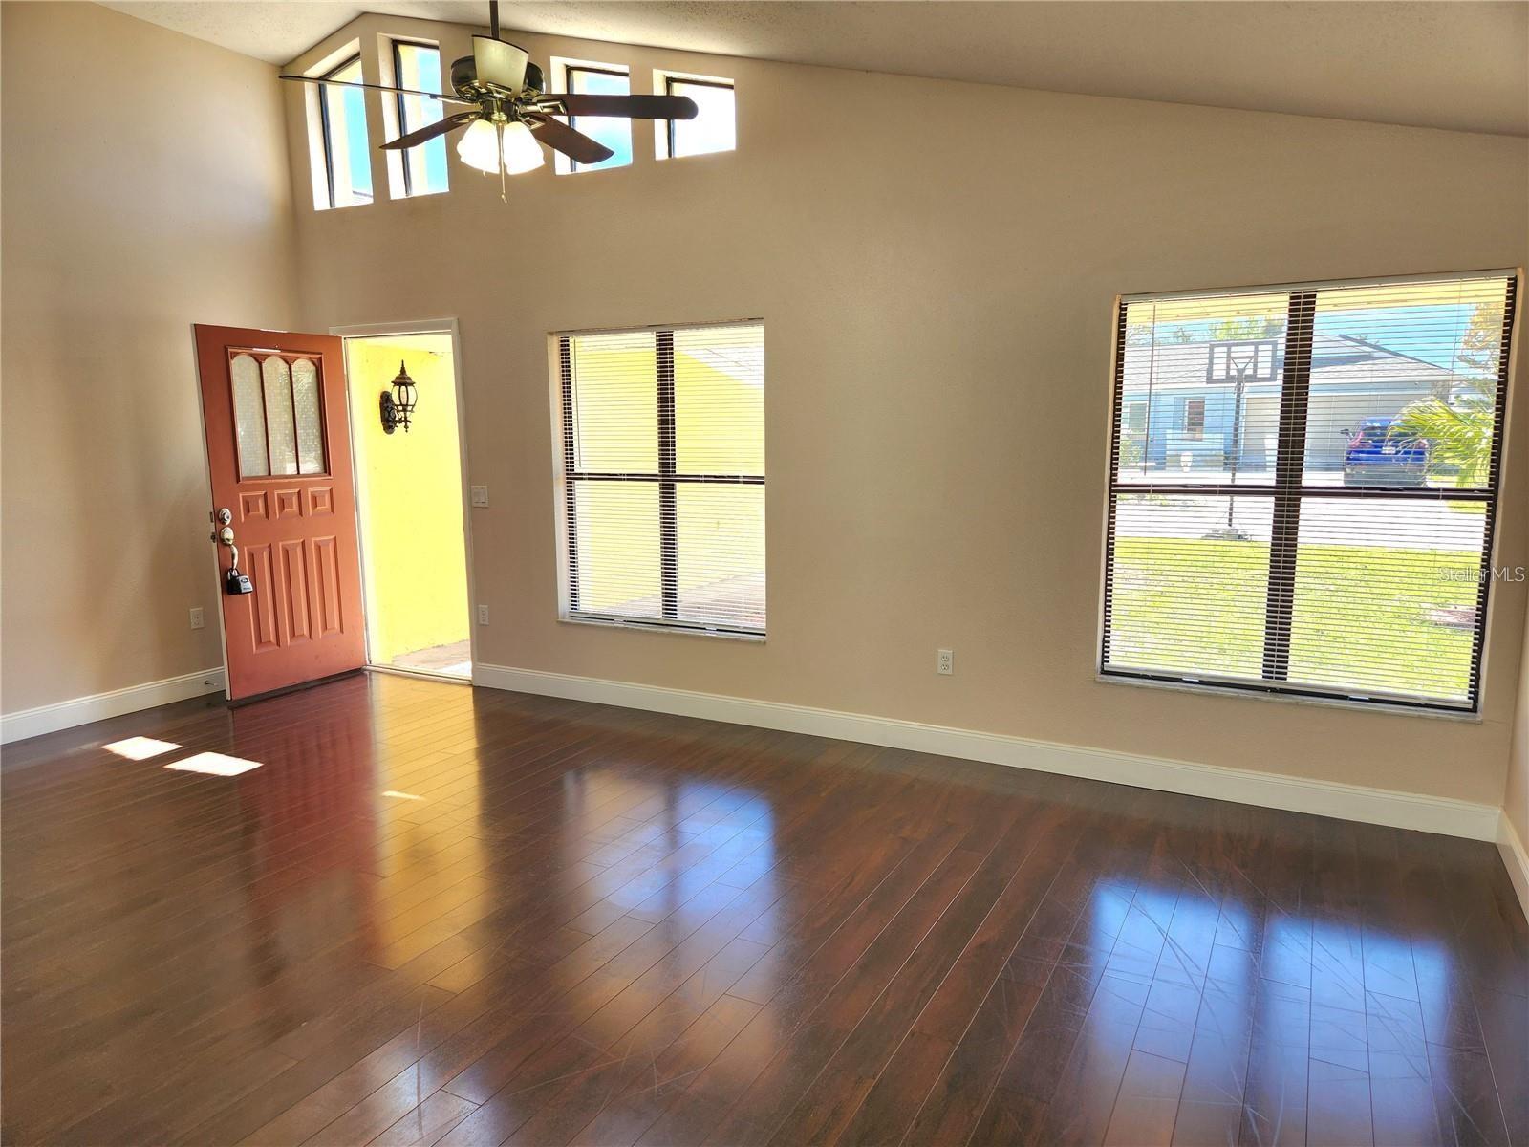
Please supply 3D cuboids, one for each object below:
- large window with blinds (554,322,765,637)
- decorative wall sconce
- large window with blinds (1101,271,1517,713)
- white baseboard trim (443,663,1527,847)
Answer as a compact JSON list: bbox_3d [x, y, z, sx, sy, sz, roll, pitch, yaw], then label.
[{"bbox_3d":[-0.547,-0.484,5.277,1.310,1.551,0.110,4,9,29],"label":"large window with blinds"},{"bbox_3d":[-2.471,-1.198,6.893,0.235,0.490,0.180,4,9,29],"label":"decorative wall sconce"},{"bbox_3d":[1.994,-0.299,3.873,1.299,1.542,0.110,4,9,29],"label":"large window with blinds"},{"bbox_3d":[0.453,0.750,4.830,4.966,0.134,0.018,4,9,29],"label":"white baseboard trim"}]

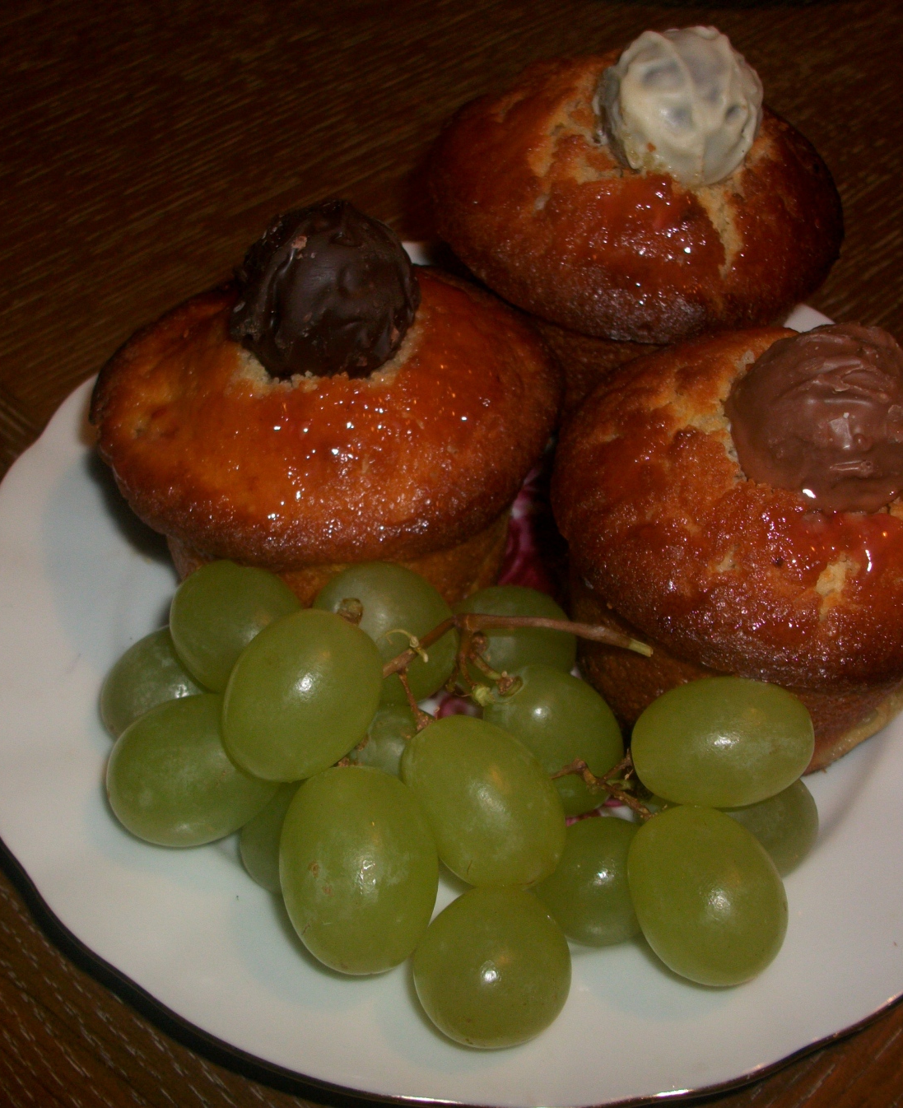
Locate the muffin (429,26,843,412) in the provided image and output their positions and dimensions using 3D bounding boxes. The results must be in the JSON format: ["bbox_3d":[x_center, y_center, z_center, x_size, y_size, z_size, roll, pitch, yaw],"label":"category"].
[{"bbox_3d":[0.038,-0.067,0.272,0.083,0.086,0.083,12,48,5],"label":"muffin"}]

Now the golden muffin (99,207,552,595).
[{"bbox_3d":[-0.021,-0.024,0.239,0.082,0.080,0.082,-4,45,-5],"label":"golden muffin"}]

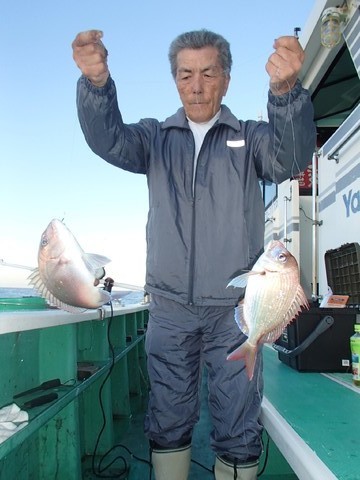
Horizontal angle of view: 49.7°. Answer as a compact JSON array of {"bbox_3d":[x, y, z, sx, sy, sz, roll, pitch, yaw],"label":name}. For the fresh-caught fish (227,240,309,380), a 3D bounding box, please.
[{"bbox_3d":[0.214,0.179,0.980,0.210,0.355,0.080,13,-4,10],"label":"fresh-caught fish"}]

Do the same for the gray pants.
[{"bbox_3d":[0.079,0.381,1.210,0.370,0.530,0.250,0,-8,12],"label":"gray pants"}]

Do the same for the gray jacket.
[{"bbox_3d":[0.048,-0.113,1.216,0.680,0.650,0.420,0,-8,10],"label":"gray jacket"}]

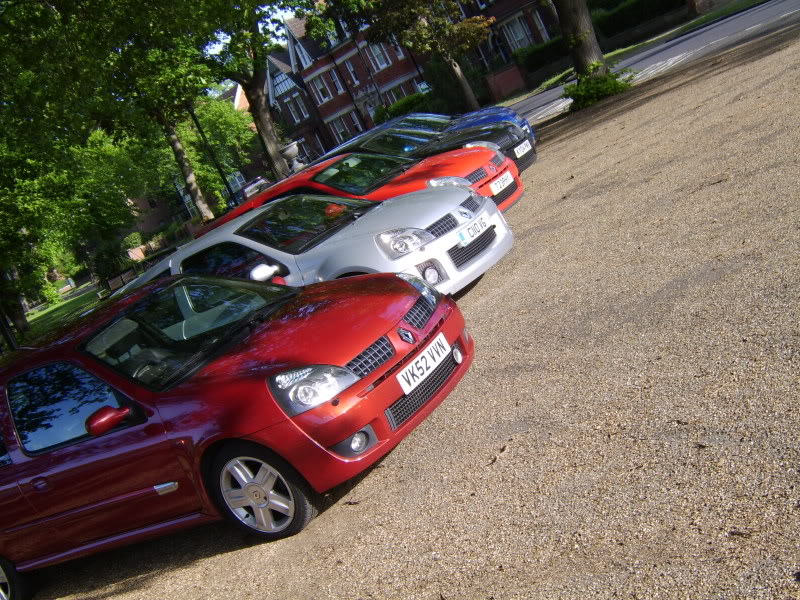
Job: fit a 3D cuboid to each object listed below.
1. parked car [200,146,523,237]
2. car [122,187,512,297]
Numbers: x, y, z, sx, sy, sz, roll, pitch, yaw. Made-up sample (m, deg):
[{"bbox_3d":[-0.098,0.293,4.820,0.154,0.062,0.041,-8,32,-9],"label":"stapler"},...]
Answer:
[{"bbox_3d":[-0.549,-0.871,11.669,3.820,1.420,1.680,-20,13,34],"label":"parked car"},{"bbox_3d":[-0.950,-0.188,9.304,3.820,1.380,1.820,-20,13,34],"label":"car"}]

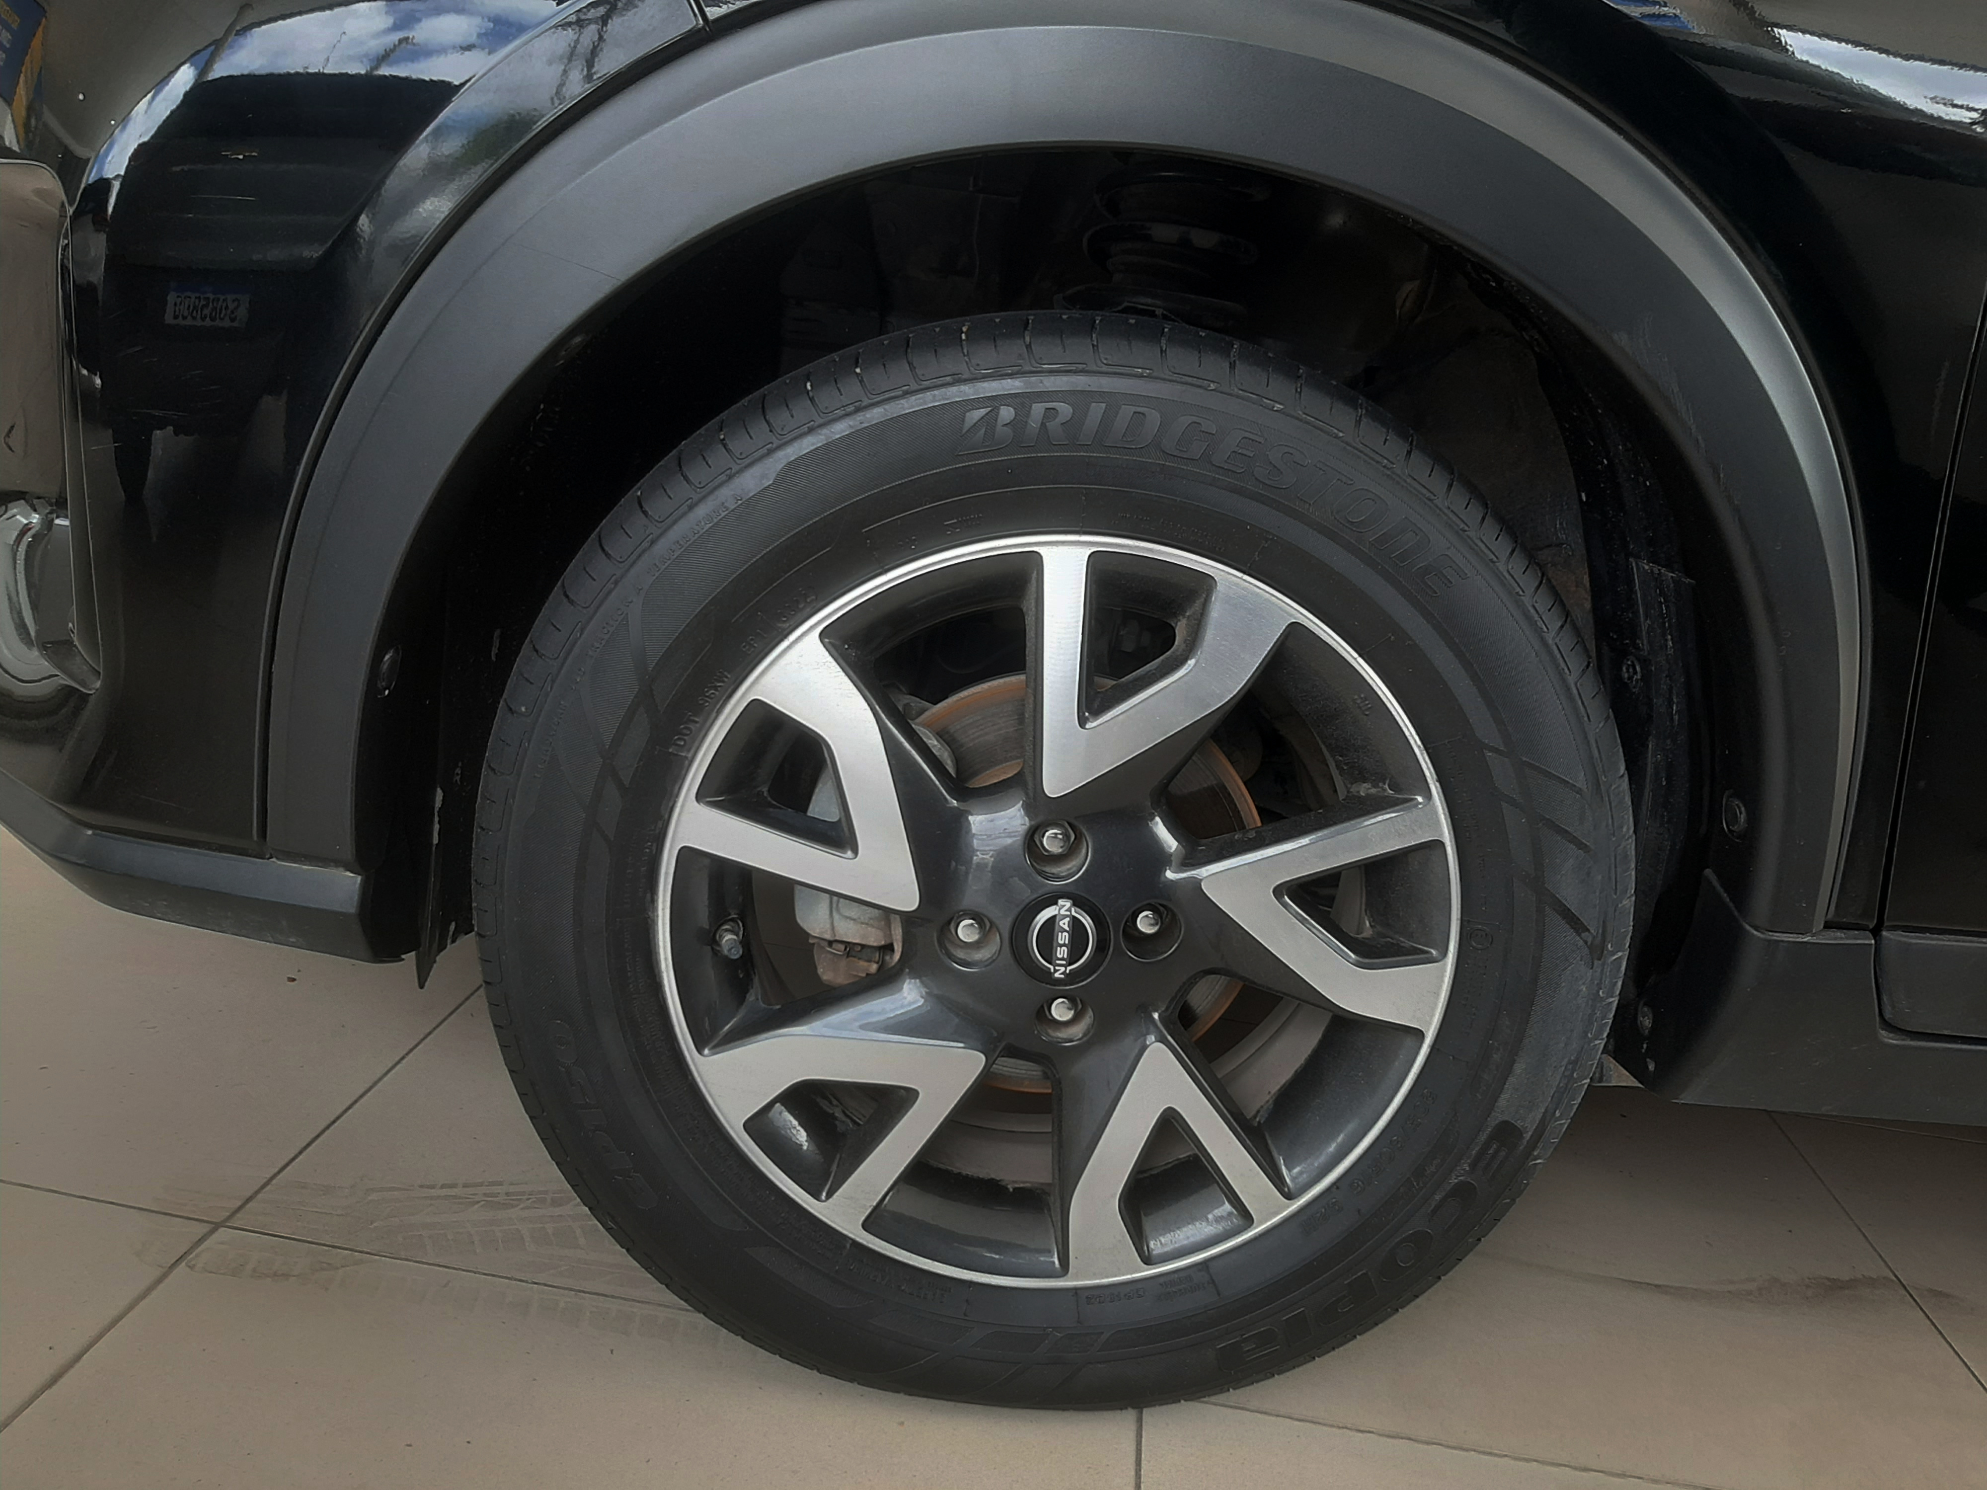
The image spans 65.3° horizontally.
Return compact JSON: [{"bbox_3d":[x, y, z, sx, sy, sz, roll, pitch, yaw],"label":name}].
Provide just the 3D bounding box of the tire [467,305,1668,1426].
[{"bbox_3d":[0.035,0.081,0.943,0.652,0.650,0.208,6,15,-3],"label":"tire"}]

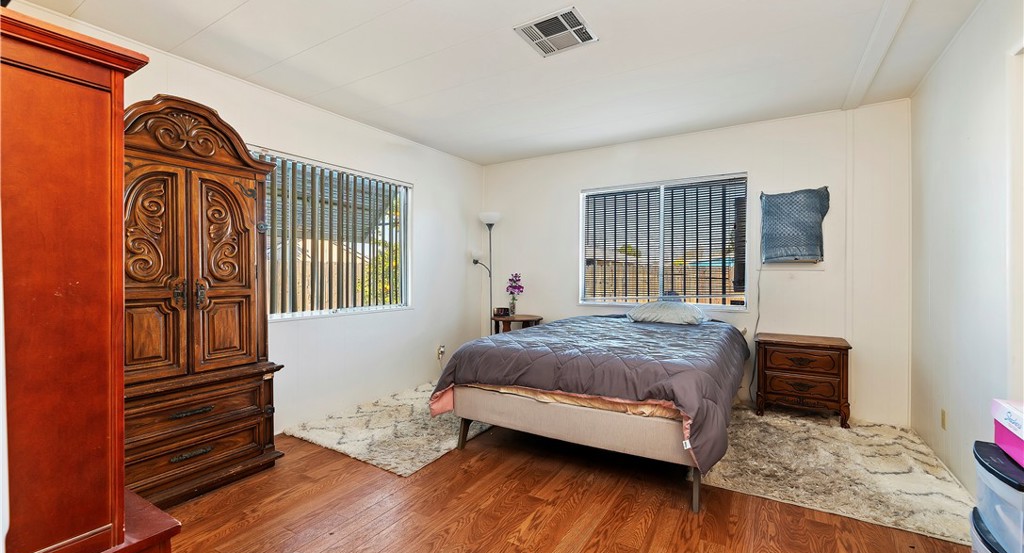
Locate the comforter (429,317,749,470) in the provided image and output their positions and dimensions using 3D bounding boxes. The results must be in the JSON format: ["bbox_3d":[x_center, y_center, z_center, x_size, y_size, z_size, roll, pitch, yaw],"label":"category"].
[{"bbox_3d":[0.725,0.685,3.077,1.820,0.550,1.950,0,1,30],"label":"comforter"}]

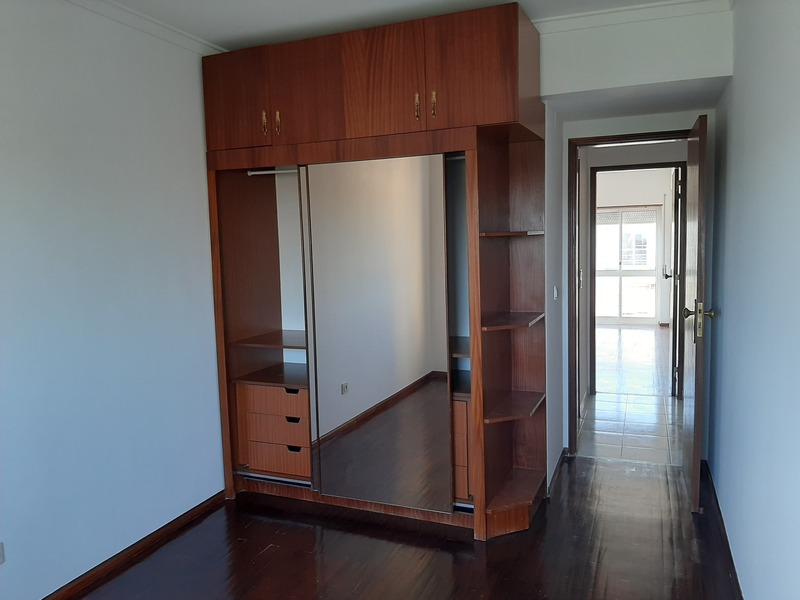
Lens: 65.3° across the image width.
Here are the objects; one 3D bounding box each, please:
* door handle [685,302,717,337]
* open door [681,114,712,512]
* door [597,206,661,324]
[{"bbox_3d":[1.521,0.105,3.164,0.150,0.190,0.080,1,6,21],"label":"door handle"},{"bbox_3d":[1.623,0.066,3.449,0.040,2.000,0.700,1,6,21],"label":"open door"},{"bbox_3d":[3.513,-0.534,9.899,1.150,1.880,0.090,1,6,21],"label":"door"}]

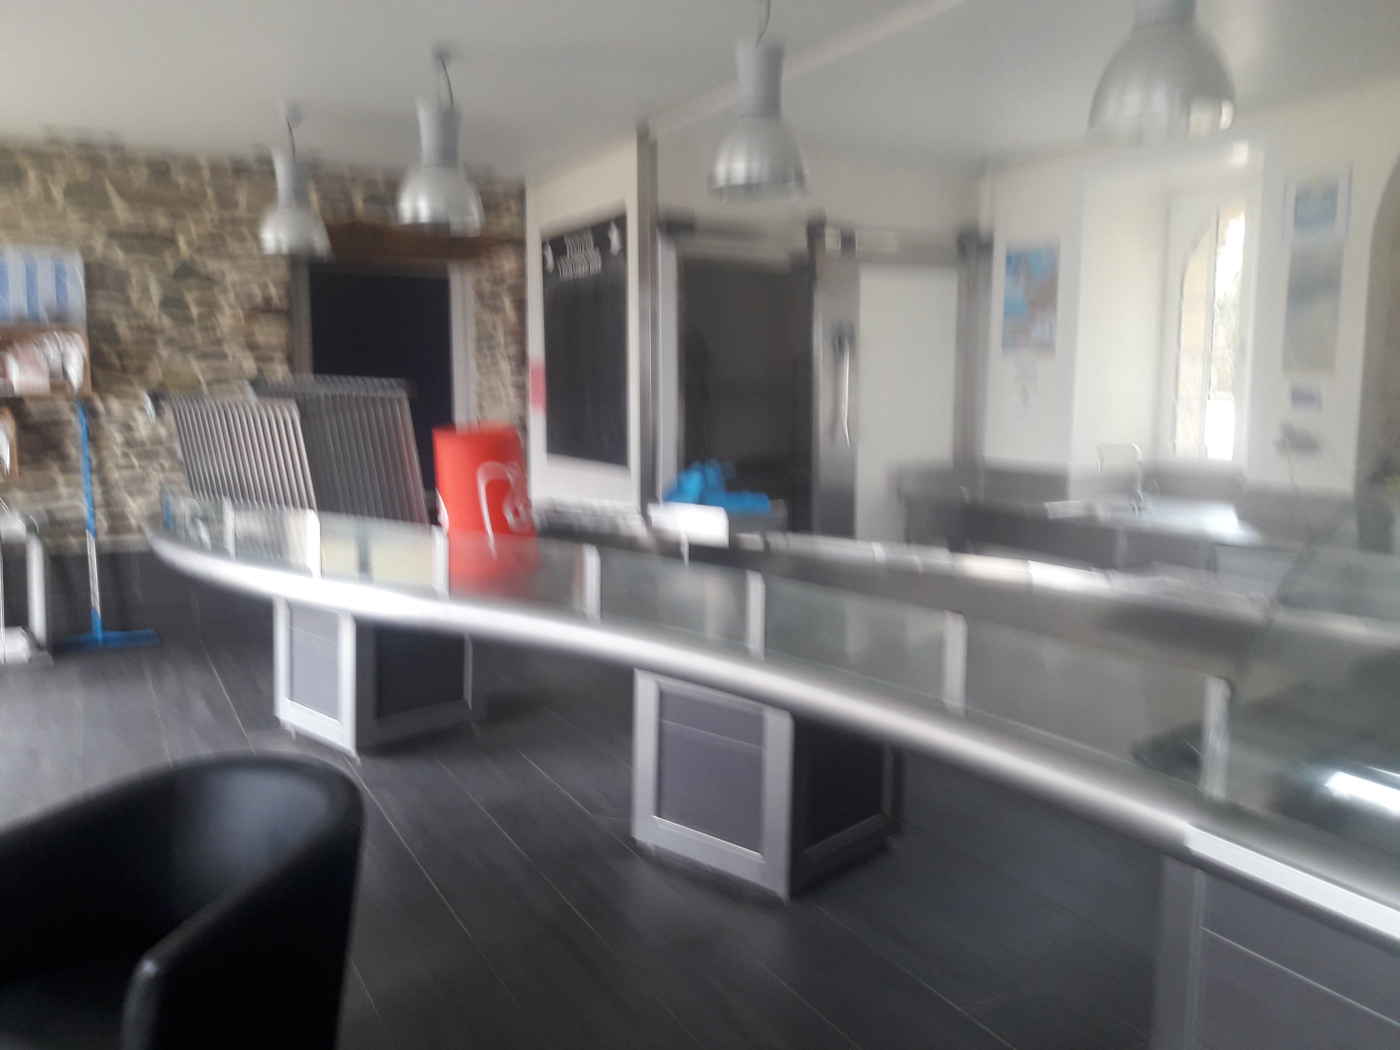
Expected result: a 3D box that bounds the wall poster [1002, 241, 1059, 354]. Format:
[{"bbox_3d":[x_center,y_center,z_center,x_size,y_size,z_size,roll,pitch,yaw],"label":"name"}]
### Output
[{"bbox_3d":[1.823,-1.249,6.241,0.020,0.595,0.400,-5,9,-28],"label":"wall poster"}]

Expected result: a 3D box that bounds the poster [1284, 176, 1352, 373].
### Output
[{"bbox_3d":[2.604,-1.062,4.789,0.020,0.820,0.265,-5,9,-28],"label":"poster"}]

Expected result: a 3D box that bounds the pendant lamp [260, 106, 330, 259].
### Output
[{"bbox_3d":[-1.841,-1.566,5.158,0.315,0.630,0.315,-5,9,-28],"label":"pendant lamp"}]

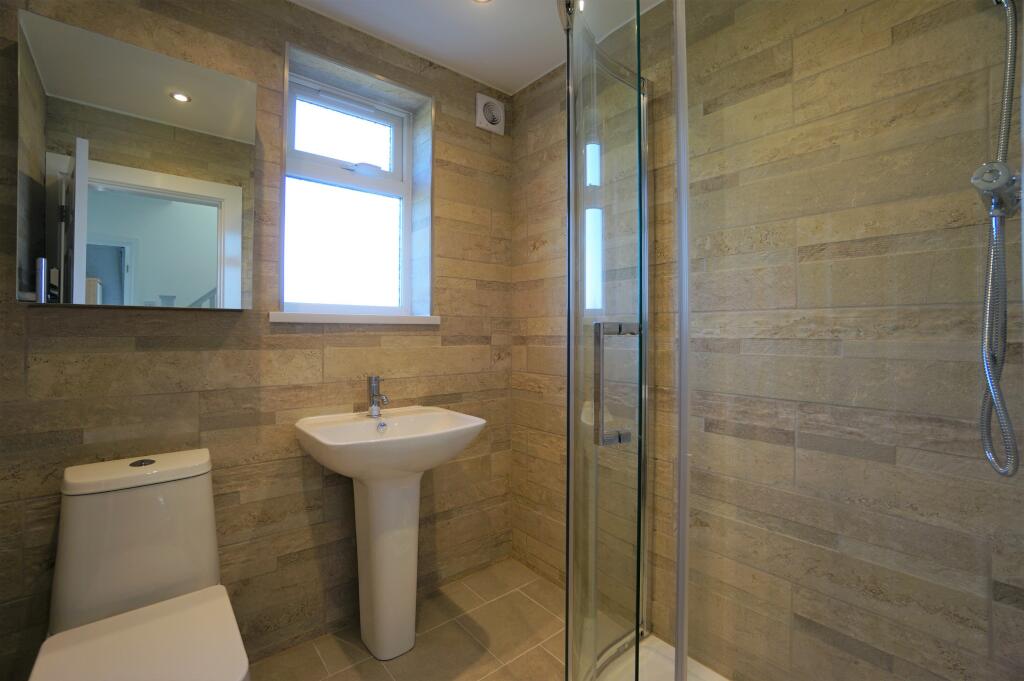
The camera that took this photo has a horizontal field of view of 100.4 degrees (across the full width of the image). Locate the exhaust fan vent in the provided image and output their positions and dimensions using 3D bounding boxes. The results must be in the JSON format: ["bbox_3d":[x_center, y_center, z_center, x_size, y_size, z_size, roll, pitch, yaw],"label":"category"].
[{"bbox_3d":[-0.096,-1.031,1.940,0.154,0.156,0.024,-1,1,-40],"label":"exhaust fan vent"}]

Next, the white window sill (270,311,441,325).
[{"bbox_3d":[-0.602,-0.078,1.640,0.636,0.032,0.200,-1,1,-40],"label":"white window sill"}]

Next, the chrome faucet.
[{"bbox_3d":[-0.468,0.202,1.501,0.050,0.147,0.125,-1,1,-40],"label":"chrome faucet"}]

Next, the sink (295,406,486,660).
[{"bbox_3d":[-0.395,0.666,1.431,0.547,0.803,0.462,-1,1,-40],"label":"sink"}]

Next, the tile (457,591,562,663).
[{"bbox_3d":[-0.001,1.055,1.591,0.303,0.010,0.302,-1,1,-40],"label":"tile"}]

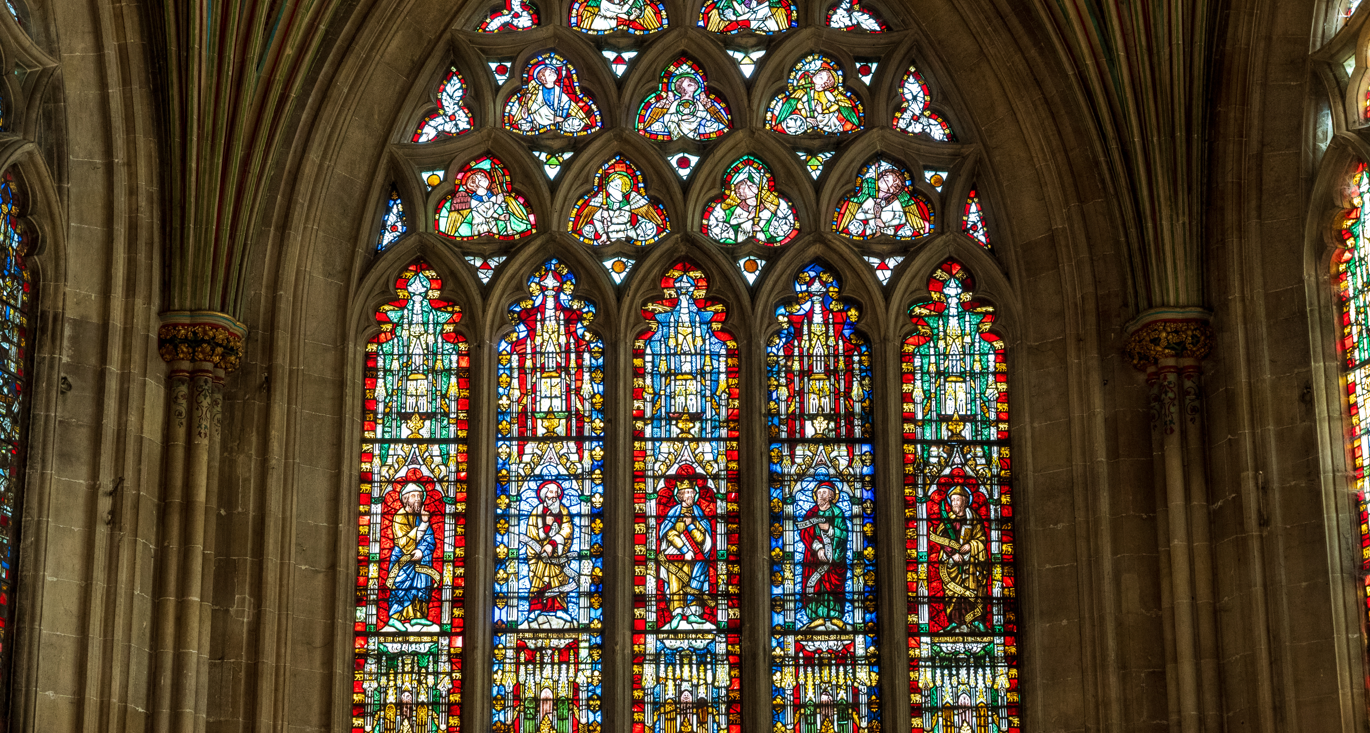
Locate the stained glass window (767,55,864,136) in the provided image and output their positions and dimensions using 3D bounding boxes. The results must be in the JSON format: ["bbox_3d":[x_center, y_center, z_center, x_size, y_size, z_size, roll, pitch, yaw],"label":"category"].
[{"bbox_3d":[0.790,-1.647,17.338,0.585,0.541,0.080,0,-19,-1],"label":"stained glass window"}]

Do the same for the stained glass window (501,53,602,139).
[{"bbox_3d":[-0.802,-1.652,17.323,0.597,0.555,0.080,0,-19,-1],"label":"stained glass window"}]

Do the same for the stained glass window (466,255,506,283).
[{"bbox_3d":[-1.188,-0.579,16.945,0.235,0.191,0.080,0,-19,-1],"label":"stained glass window"}]

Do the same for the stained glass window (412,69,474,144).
[{"bbox_3d":[-1.466,-1.584,17.292,0.369,0.497,0.080,0,-19,-1],"label":"stained glass window"}]

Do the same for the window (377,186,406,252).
[{"bbox_3d":[-1.488,-0.754,14.451,0.141,0.361,0.060,0,-18,0],"label":"window"}]

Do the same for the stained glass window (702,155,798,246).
[{"bbox_3d":[0.388,-0.996,17.107,0.578,0.583,0.080,0,-19,-1],"label":"stained glass window"}]

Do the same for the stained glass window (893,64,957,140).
[{"bbox_3d":[1.228,-1.350,14.649,0.319,0.424,0.060,0,-18,0],"label":"stained glass window"}]

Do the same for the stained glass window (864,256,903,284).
[{"bbox_3d":[0.999,-0.485,14.361,0.205,0.161,0.060,0,-18,0],"label":"stained glass window"}]

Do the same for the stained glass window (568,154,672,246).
[{"bbox_3d":[-0.394,-0.996,17.099,0.603,0.582,0.080,0,-19,-1],"label":"stained glass window"}]

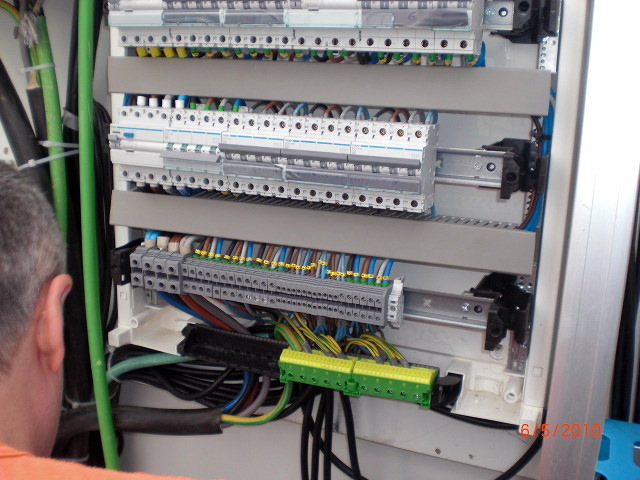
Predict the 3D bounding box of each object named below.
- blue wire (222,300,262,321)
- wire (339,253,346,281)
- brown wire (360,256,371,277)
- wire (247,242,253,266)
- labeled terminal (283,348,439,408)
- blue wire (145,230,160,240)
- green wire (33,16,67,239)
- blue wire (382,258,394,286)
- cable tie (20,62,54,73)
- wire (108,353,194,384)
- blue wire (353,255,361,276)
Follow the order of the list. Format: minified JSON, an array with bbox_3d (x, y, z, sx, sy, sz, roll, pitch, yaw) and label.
[{"bbox_3d":[-0.088,0.081,0.802,0.048,0.018,0.016,7,13,21],"label":"blue wire"},{"bbox_3d":[0.024,0.028,0.739,0.004,0.031,0.004,5,4,22],"label":"wire"},{"bbox_3d":[0.048,0.028,0.729,0.005,0.023,0.005,20,7,18],"label":"brown wire"},{"bbox_3d":[-0.078,0.016,0.779,0.005,0.028,0.005,5,3,0],"label":"wire"},{"bbox_3d":[0.038,0.145,0.759,0.170,0.033,0.031,5,12,22],"label":"labeled terminal"},{"bbox_3d":[-0.194,-0.007,0.829,0.020,0.014,0.016,7,13,21],"label":"blue wire"},{"bbox_3d":[-0.349,-0.137,0.910,0.021,0.288,0.020,2,11,22],"label":"green wire"},{"bbox_3d":[0.071,0.033,0.719,0.007,0.031,0.008,18,17,19],"label":"blue wire"},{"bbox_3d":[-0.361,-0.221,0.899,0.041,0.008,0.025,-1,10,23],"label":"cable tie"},{"bbox_3d":[-0.214,0.162,0.894,0.123,0.041,0.028,7,13,21],"label":"wire"},{"bbox_3d":[0.039,0.027,0.731,0.007,0.025,0.008,7,13,21],"label":"blue wire"}]

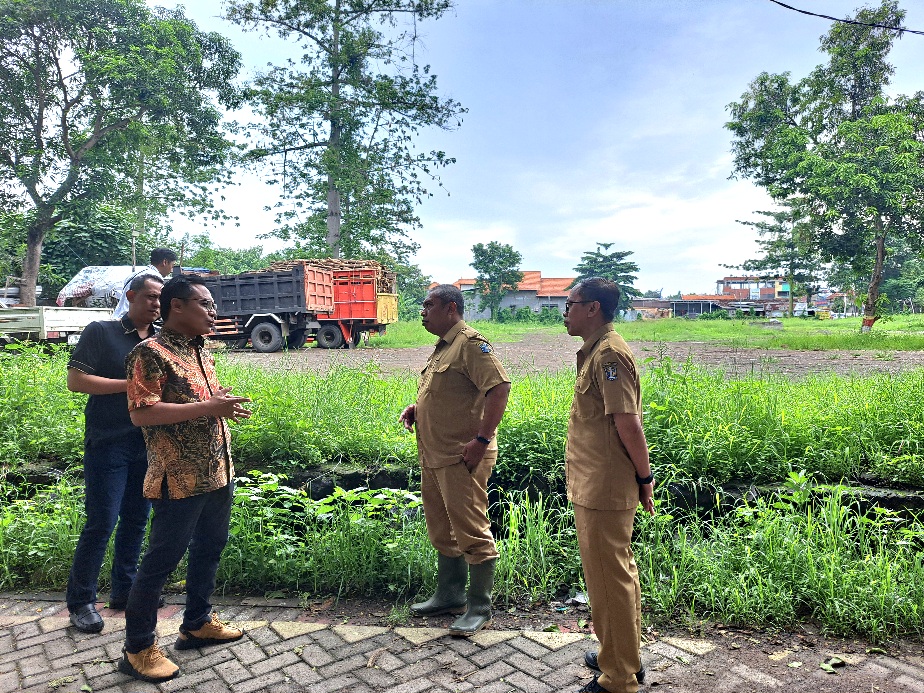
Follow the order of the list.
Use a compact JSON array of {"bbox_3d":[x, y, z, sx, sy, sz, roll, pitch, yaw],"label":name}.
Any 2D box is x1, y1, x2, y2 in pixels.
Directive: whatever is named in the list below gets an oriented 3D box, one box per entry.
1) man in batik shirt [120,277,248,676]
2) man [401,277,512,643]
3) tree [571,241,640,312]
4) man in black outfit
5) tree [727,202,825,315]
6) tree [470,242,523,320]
[{"bbox_3d":[-1.210,0.535,2.771,0.520,1.680,0.500,0,4,3],"label":"man in batik shirt"},{"bbox_3d":[-0.040,0.528,3.111,0.500,1.650,0.520,-1,4,-21],"label":"man"},{"bbox_3d":[12.857,-5.828,57.000,6.400,6.900,6.400,0,4,0],"label":"tree"},{"bbox_3d":[-1.720,0.506,3.130,0.420,1.690,0.500,2,4,25],"label":"man in black outfit"},{"bbox_3d":[30.923,-8.372,62.000,10.200,11.100,10.200,0,4,0],"label":"tree"},{"bbox_3d":[2.962,-5.538,55.000,4.600,6.800,4.600,0,4,0],"label":"tree"}]

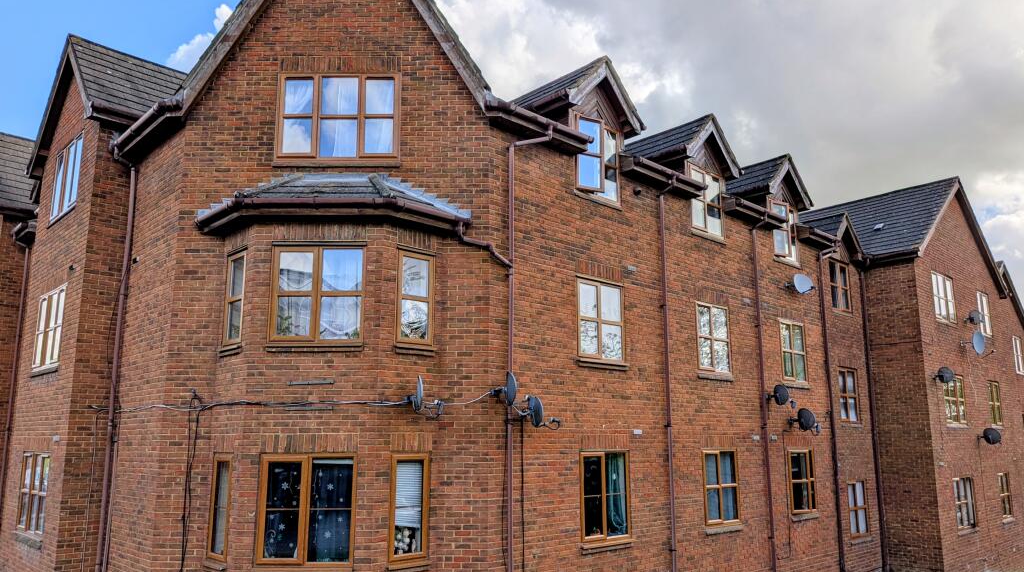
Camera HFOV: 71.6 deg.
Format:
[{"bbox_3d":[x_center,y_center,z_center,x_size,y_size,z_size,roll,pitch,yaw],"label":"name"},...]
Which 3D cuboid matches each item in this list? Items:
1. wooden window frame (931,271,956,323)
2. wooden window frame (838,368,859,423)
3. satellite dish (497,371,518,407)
[{"bbox_3d":[11.358,0.311,18.681,1.567,1.206,0.120,10,-15,-40],"label":"wooden window frame"},{"bbox_3d":[8.104,2.635,17.080,0.990,1.250,0.100,10,-15,-40],"label":"wooden window frame"},{"bbox_3d":[-0.032,1.302,9.019,0.170,0.460,0.450,3,-12,-17],"label":"satellite dish"}]

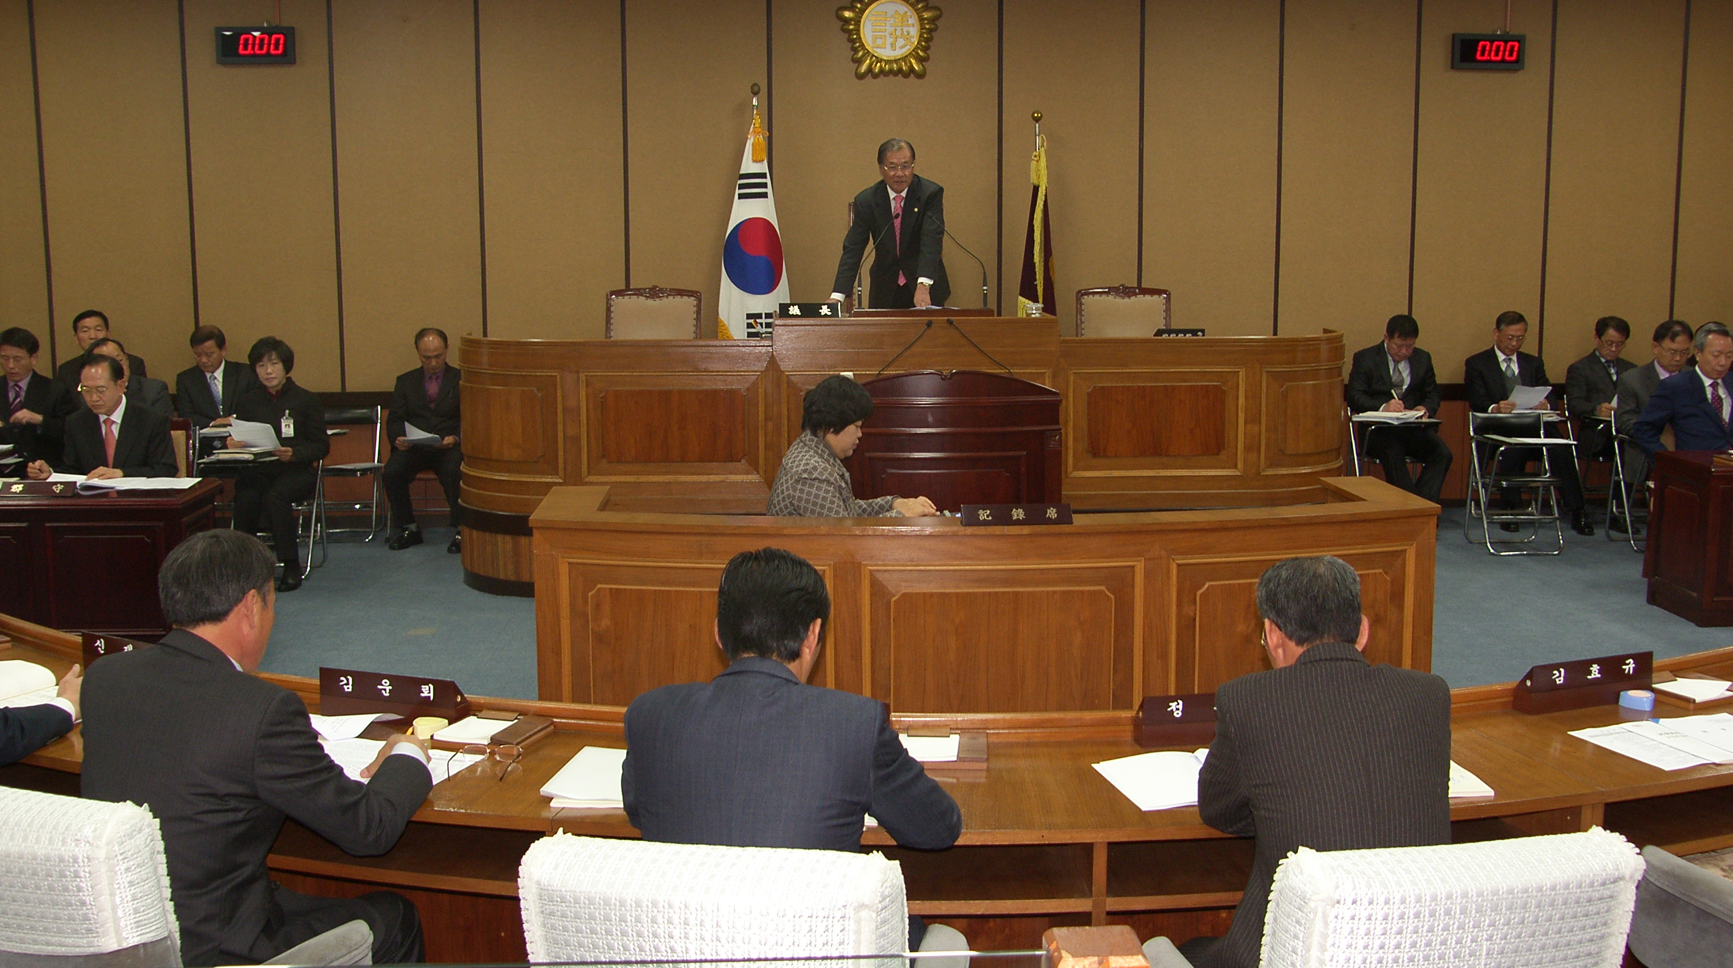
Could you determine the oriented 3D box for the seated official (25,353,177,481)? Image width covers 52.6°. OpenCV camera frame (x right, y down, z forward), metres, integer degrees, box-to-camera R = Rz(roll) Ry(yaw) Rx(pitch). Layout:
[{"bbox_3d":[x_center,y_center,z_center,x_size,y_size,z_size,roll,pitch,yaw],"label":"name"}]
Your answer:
[{"bbox_3d":[-3.418,0.035,7.850,0.640,1.240,0.780,0,8,0],"label":"seated official"}]

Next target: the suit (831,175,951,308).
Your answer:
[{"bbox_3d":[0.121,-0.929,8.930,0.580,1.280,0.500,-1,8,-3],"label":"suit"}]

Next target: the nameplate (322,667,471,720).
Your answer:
[{"bbox_3d":[-1.051,0.469,3.828,0.335,0.110,0.085,2,8,17],"label":"nameplate"}]

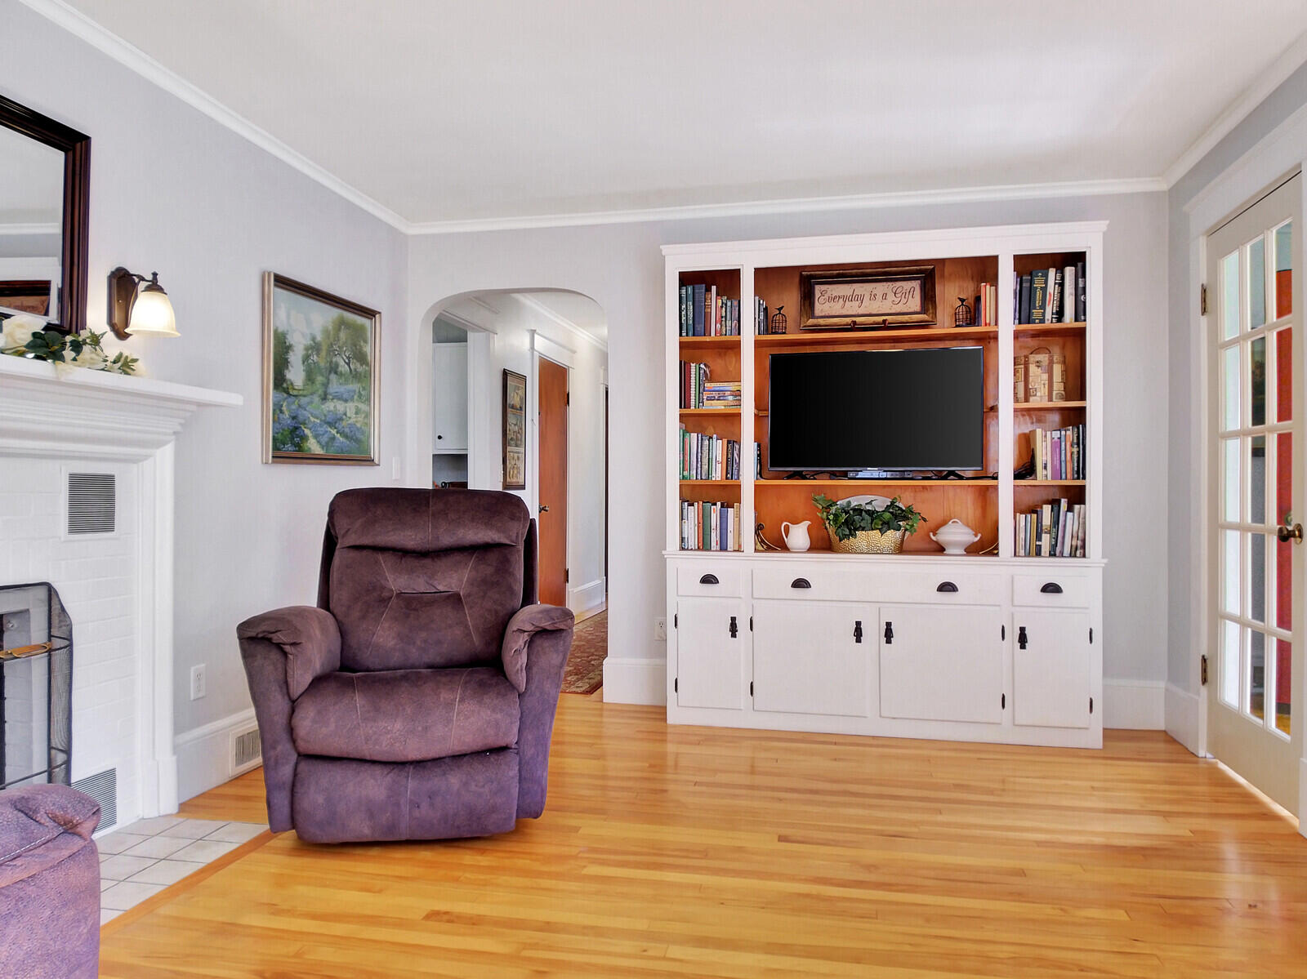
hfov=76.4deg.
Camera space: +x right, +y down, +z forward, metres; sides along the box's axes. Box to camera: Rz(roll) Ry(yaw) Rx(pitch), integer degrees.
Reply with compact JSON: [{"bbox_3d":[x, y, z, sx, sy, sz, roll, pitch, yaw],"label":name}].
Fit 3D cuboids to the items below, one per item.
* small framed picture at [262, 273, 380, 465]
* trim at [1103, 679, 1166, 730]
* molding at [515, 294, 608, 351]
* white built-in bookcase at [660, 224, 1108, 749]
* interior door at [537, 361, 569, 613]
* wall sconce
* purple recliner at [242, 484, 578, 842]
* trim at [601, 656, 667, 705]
[{"bbox_3d":[-1.436,-0.481,3.653,0.035,0.749,0.812,0,0,12],"label":"small framed picture"},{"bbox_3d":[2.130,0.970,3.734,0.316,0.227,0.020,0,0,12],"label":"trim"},{"bbox_3d":[-0.680,-1.336,6.731,0.055,0.060,2.562,0,0,12],"label":"molding"},{"bbox_3d":[0.988,-0.014,3.789,1.875,2.189,0.365,0,0,12],"label":"white built-in bookcase"},{"bbox_3d":[-0.779,0.046,6.410,0.042,2.041,0.665,0,0,12],"label":"interior door"},{"bbox_3d":[-1.576,-0.583,2.594,0.189,0.229,0.153,0,0,12],"label":"wall sconce"},{"bbox_3d":[-0.822,0.536,2.990,1.041,1.082,0.959,0,0,-8],"label":"purple recliner"},{"bbox_3d":[-0.066,0.962,4.187,0.365,0.227,0.020,0,0,12],"label":"trim"}]

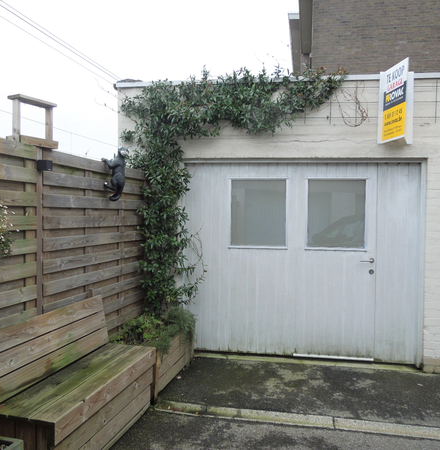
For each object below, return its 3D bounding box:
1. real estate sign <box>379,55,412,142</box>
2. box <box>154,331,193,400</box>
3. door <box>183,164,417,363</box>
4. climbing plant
[{"bbox_3d":[1.702,-1.139,4.058,0.353,0.717,0.404,1,2,9],"label":"real estate sign"},{"bbox_3d":[-0.678,1.206,4.125,0.606,0.404,1.010,1,2,15],"label":"box"},{"bbox_3d":[0.819,0.355,4.515,2.454,2.060,0.081,1,2,9],"label":"door"},{"bbox_3d":[0.084,-0.358,4.365,2.262,2.475,0.364,1,2,9],"label":"climbing plant"}]

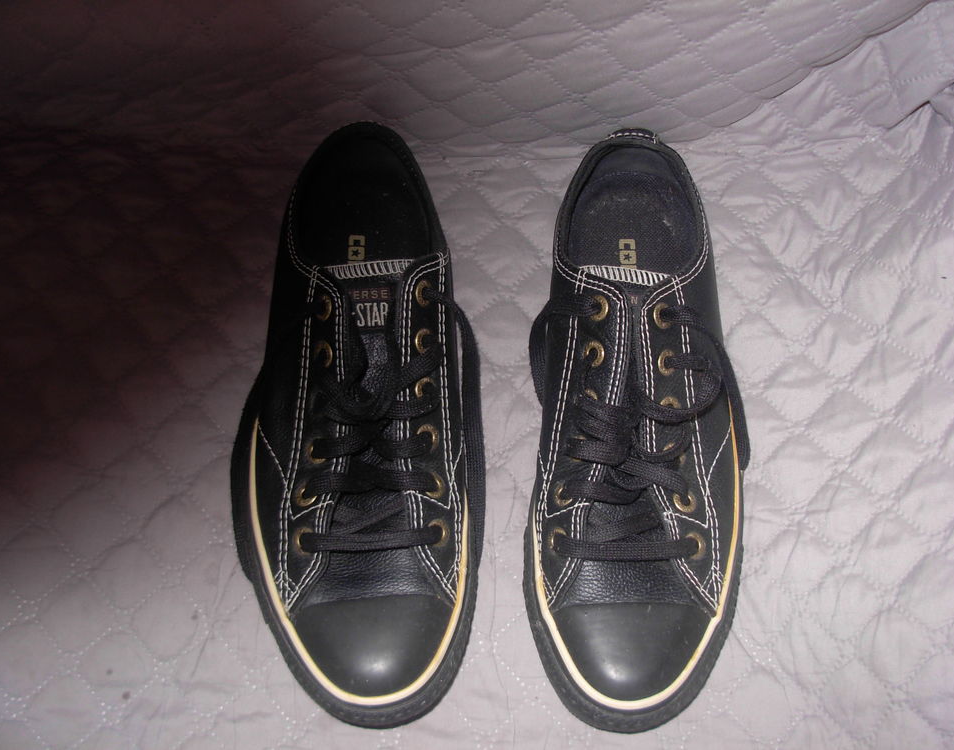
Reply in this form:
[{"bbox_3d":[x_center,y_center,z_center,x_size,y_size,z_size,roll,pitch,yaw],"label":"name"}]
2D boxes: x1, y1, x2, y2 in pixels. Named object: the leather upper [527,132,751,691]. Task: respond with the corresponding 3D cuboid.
[{"bbox_3d":[0.076,0.006,0.526,0.103,0.095,0.287,2,60,1],"label":"leather upper"}]

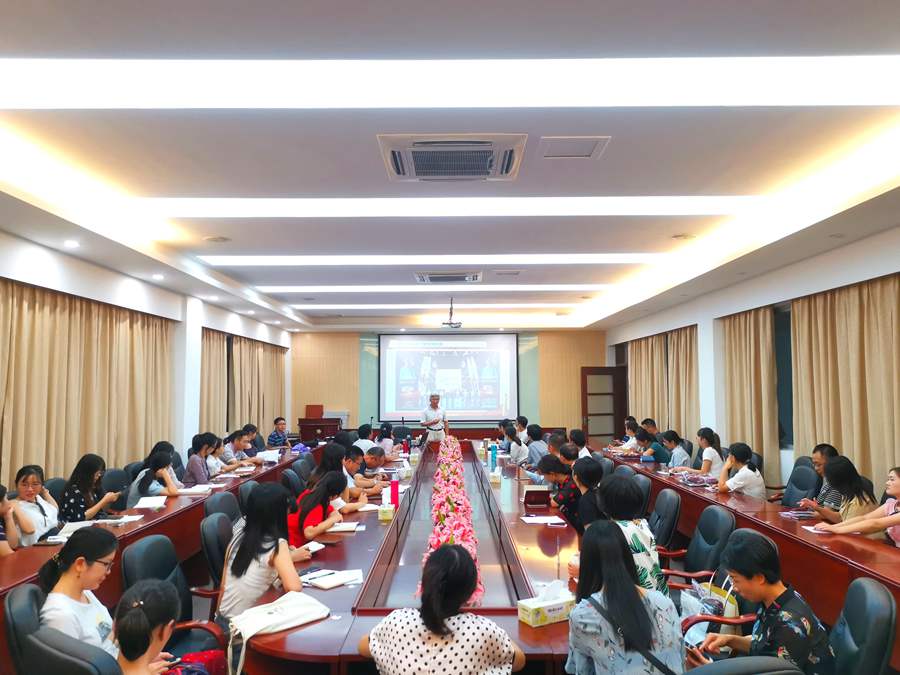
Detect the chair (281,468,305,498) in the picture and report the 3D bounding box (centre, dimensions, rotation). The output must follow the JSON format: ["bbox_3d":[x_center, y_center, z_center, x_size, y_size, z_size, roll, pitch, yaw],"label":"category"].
[{"bbox_3d":[-1.200,1.708,6.316,0.620,1.040,0.600,0,-4,0],"label":"chair"}]

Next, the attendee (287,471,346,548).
[{"bbox_3d":[-0.930,1.512,4.806,0.750,1.220,0.500,0,-4,0],"label":"attendee"}]

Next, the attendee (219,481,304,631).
[{"bbox_3d":[-1.000,1.436,3.839,0.760,1.250,0.500,3,-5,-37],"label":"attendee"}]

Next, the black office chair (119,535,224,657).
[{"bbox_3d":[-1.280,1.504,3.423,0.620,1.040,0.600,-1,-4,10],"label":"black office chair"}]

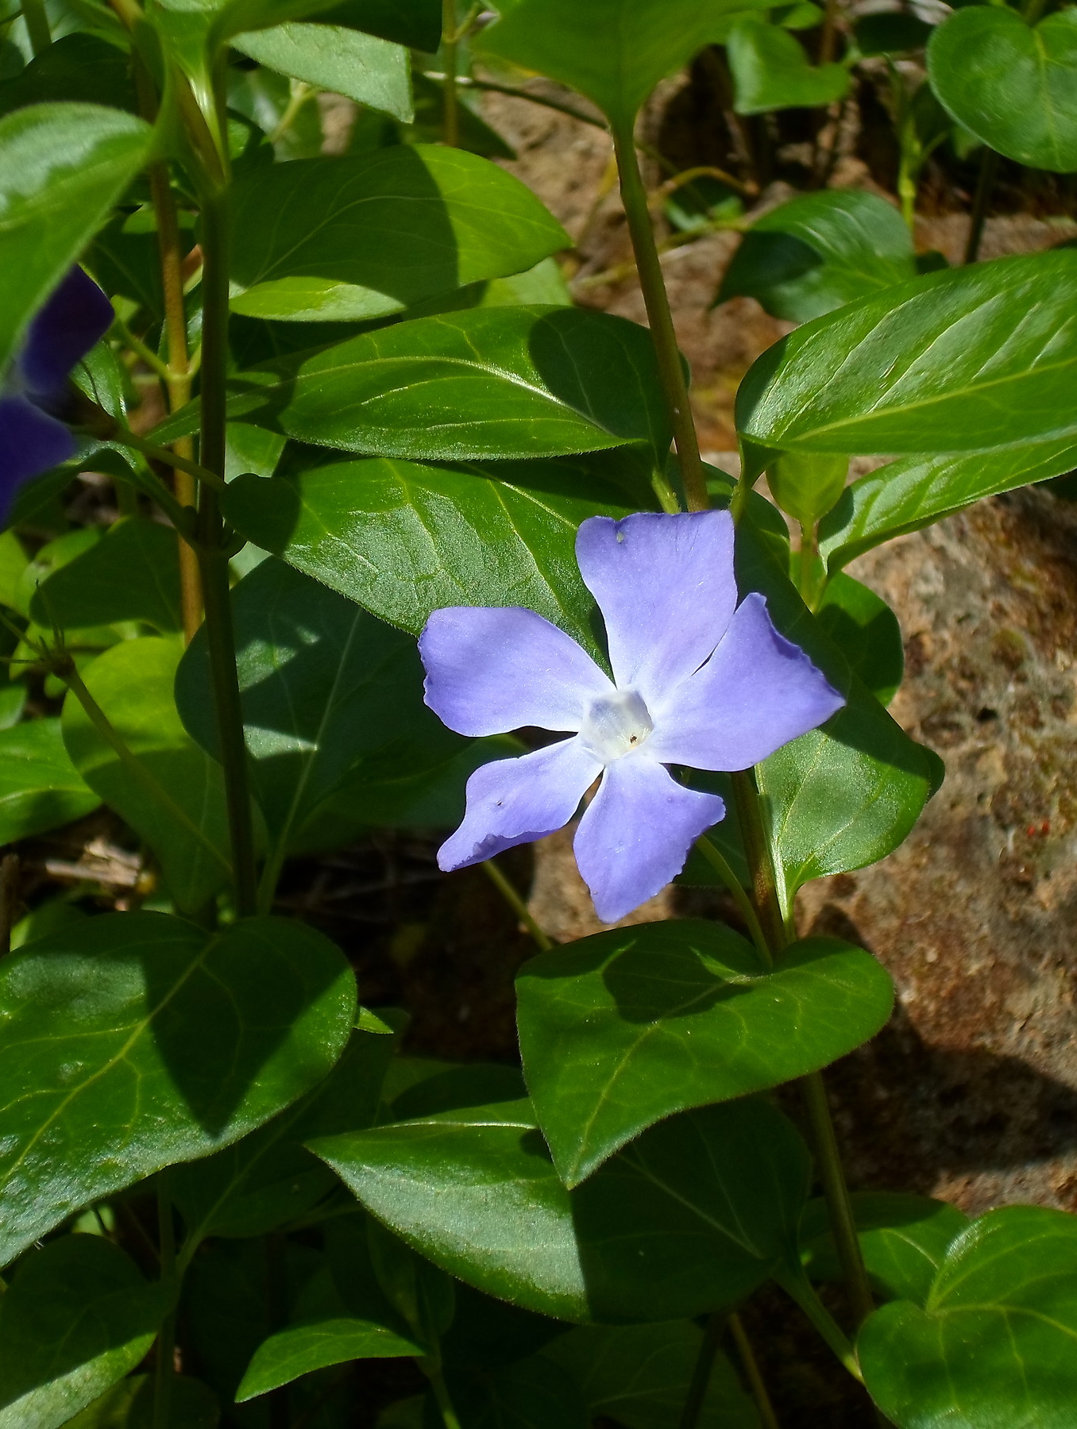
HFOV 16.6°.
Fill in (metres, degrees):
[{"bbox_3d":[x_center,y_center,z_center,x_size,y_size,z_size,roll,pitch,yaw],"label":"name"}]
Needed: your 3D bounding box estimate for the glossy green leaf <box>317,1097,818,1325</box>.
[{"bbox_3d":[0.003,0.058,0.430,0.057,0.011,0.029,12,40,-9],"label":"glossy green leaf"}]

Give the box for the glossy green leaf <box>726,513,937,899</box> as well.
[{"bbox_3d":[0.029,-0.002,0.438,0.034,0.010,0.053,-4,64,-8],"label":"glossy green leaf"}]

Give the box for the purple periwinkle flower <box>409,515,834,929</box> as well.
[{"bbox_3d":[0.010,0.000,0.409,0.047,0.046,0.017,2,-12,3],"label":"purple periwinkle flower"}]

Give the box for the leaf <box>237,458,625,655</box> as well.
[{"bbox_3d":[-0.012,-0.019,0.445,0.055,0.010,0.029,12,46,0],"label":"leaf"}]

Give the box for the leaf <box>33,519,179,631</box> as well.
[{"bbox_3d":[-0.057,-0.019,0.500,0.027,0.007,0.033,-12,33,-9],"label":"leaf"}]

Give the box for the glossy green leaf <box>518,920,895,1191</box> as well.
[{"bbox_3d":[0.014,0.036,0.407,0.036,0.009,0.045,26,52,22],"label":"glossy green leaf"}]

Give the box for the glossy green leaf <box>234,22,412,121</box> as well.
[{"bbox_3d":[-0.028,-0.082,0.465,0.029,0.007,0.018,18,47,12],"label":"glossy green leaf"}]

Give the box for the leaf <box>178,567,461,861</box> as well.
[{"bbox_3d":[-0.025,-0.003,0.456,0.037,0.010,0.047,17,69,3],"label":"leaf"}]

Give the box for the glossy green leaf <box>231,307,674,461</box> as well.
[{"bbox_3d":[-0.013,-0.038,0.431,0.060,0.011,0.033,1,38,1],"label":"glossy green leaf"}]

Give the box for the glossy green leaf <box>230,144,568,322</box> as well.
[{"bbox_3d":[-0.019,-0.064,0.485,0.047,0.010,0.027,-5,41,-12],"label":"glossy green leaf"}]

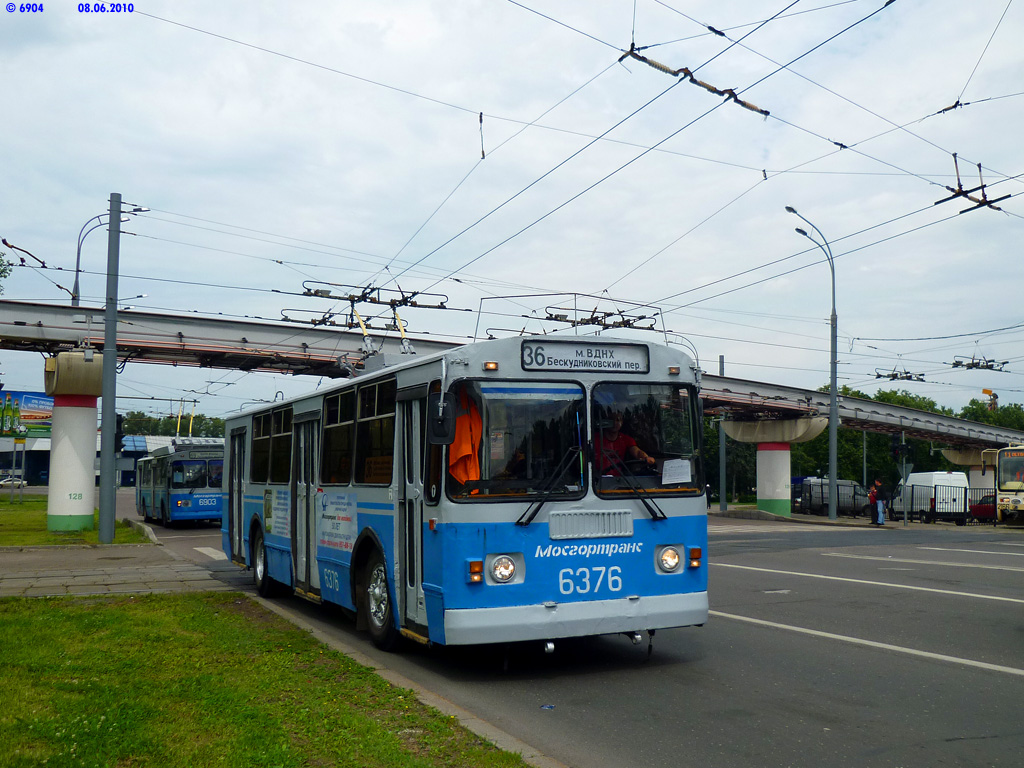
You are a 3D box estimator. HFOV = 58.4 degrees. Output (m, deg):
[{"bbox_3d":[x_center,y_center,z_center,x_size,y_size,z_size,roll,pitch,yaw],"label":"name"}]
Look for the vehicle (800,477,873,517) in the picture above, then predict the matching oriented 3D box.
[{"bbox_3d":[19.113,6.521,52.883,4.800,2.050,1.920,1,-6,-8],"label":"vehicle"}]

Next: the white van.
[{"bbox_3d":[20.594,5.716,46.192,1.970,2.500,4.900,1,-6,-9],"label":"white van"}]

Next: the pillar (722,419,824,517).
[{"bbox_3d":[12.998,4.188,45.752,1.500,4.850,5.000,4,-7,-32],"label":"pillar"}]

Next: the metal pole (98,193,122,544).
[{"bbox_3d":[-10.617,-0.506,24.300,0.330,9.320,0.330,3,-7,-32],"label":"metal pole"}]

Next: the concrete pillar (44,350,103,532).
[{"bbox_3d":[-14.190,1.976,29.786,1.550,5.450,4.500,4,-7,-32],"label":"concrete pillar"}]

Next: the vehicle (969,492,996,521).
[{"bbox_3d":[24.003,6.232,46.076,1.660,1.440,4.000,1,-6,-9],"label":"vehicle"}]

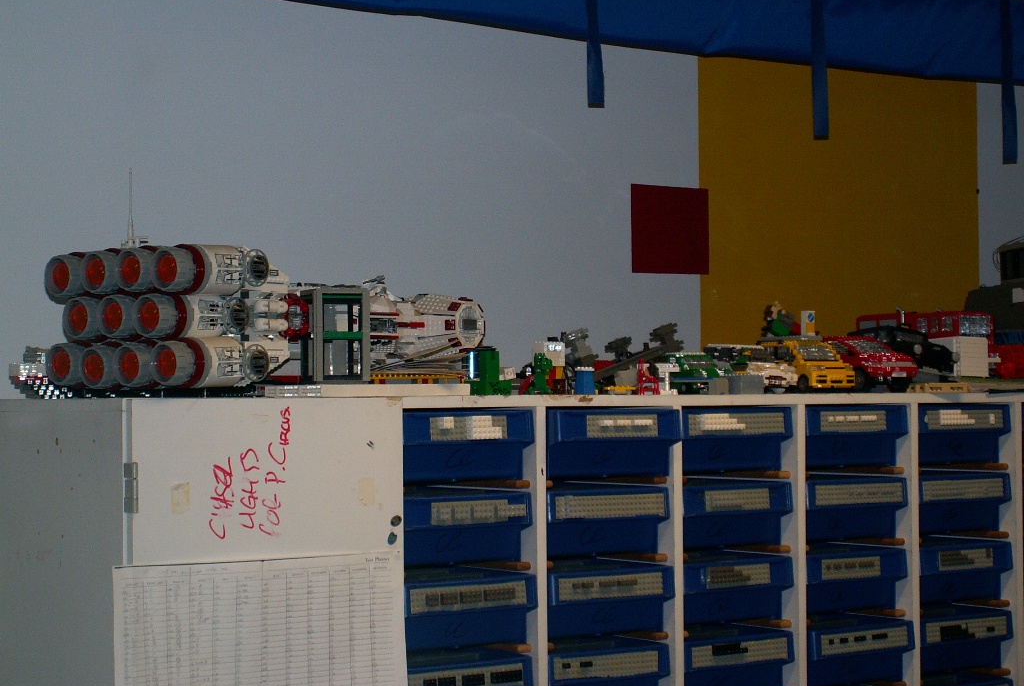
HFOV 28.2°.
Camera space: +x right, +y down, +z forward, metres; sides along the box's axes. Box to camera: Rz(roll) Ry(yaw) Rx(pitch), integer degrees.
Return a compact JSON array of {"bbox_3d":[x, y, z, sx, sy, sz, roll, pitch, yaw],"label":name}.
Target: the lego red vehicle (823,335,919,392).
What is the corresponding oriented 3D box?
[{"bbox_3d":[0.577,0.037,3.485,0.105,0.096,0.220,1,-2,-31],"label":"lego red vehicle"}]

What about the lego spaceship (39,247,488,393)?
[{"bbox_3d":[-0.306,-0.026,2.885,0.280,0.195,0.670,-1,-2,38],"label":"lego spaceship"}]

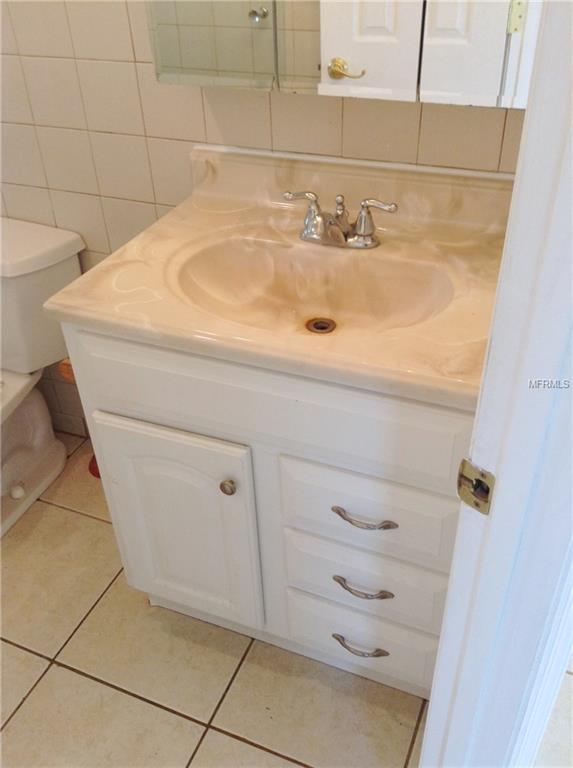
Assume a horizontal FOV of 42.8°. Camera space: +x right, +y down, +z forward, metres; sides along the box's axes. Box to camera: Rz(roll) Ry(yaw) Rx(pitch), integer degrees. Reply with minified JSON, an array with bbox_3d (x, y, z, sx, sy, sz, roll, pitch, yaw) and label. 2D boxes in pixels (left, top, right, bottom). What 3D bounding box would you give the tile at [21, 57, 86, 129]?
[{"bbox_3d":[-0.524,-0.659,1.656,0.152,0.152,0.008,13,38,20],"label":"tile"}]

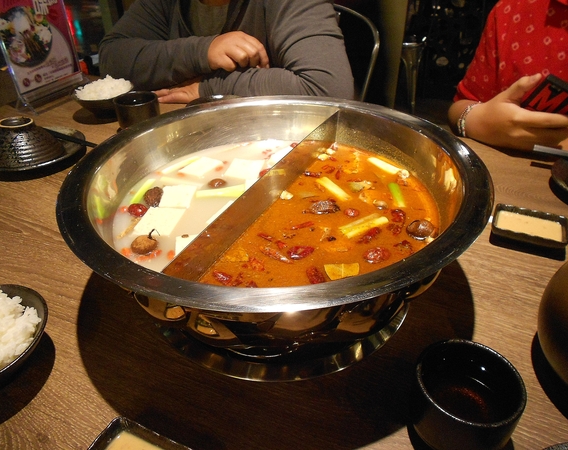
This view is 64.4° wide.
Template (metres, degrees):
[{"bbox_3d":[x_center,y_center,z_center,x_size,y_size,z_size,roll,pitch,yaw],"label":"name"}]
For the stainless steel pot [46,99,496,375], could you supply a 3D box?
[{"bbox_3d":[-0.007,-0.003,0.460,0.380,0.134,0.380,15,38,23],"label":"stainless steel pot"}]

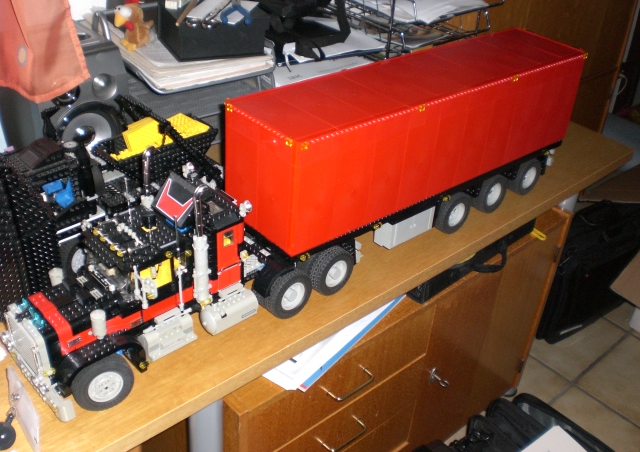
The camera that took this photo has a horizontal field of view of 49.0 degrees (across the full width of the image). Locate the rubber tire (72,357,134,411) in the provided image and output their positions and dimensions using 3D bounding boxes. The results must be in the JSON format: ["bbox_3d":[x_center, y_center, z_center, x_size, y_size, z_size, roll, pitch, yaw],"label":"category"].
[{"bbox_3d":[-0.239,0.170,0.771,0.067,0.067,0.022,-19,39,-33],"label":"rubber tire"}]

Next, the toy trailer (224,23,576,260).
[{"bbox_3d":[0.160,-0.159,1.080,0.642,0.162,0.145,-23,41,-36],"label":"toy trailer"}]

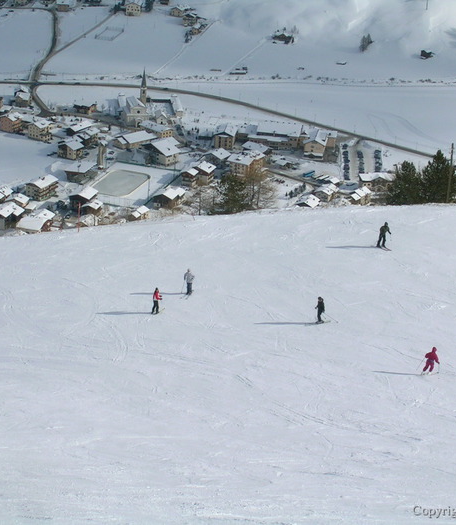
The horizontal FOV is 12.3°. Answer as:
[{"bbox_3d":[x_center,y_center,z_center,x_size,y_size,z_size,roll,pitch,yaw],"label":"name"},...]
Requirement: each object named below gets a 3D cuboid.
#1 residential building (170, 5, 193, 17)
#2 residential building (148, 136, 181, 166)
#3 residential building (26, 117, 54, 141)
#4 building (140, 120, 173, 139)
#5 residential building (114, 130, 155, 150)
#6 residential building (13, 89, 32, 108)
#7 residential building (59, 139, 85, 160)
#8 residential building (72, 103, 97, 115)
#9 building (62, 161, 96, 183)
[{"bbox_3d":[-42.110,-226.330,1907.180,12.000,8.300,14.000,13,21,26],"label":"residential building"},{"bbox_3d":[-46.760,-79.770,1514.340,24.990,14.120,17.050,23,30,39],"label":"residential building"},{"bbox_3d":[-142.800,-101.100,1615.520,12.810,12.620,18.400,13,21,24],"label":"residential building"},{"bbox_3d":[-52.490,-97.420,1562.340,23.640,8.760,12.780,22,30,38],"label":"building"},{"bbox_3d":[-72.040,-93.150,1612.610,30.610,8.050,12.760,-15,27,-42],"label":"residential building"},{"bbox_3d":[-162.740,-129.430,1681.960,9.500,11.500,11.000,13,21,26],"label":"residential building"},{"bbox_3d":[-111.420,-80.570,1513.320,14.960,10.680,11.990,18,27,31],"label":"residential building"},{"bbox_3d":[-107.560,-117.310,1604.650,12.450,7.570,11.020,13,25,22],"label":"residential building"},{"bbox_3d":[-101.910,-63.080,1477.140,14.200,7.500,22.000,9,24,14],"label":"building"}]

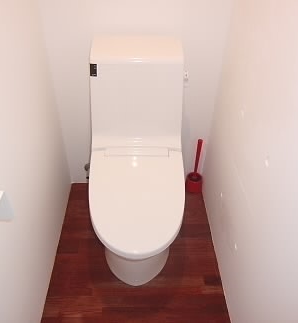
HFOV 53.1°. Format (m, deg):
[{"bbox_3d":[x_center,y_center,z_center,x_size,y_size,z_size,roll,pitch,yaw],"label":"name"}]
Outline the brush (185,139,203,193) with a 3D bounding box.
[{"bbox_3d":[0.279,0.021,1.747,0.095,0.375,0.097,0,40,-3],"label":"brush"}]

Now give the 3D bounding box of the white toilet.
[{"bbox_3d":[-0.050,0.055,1.288,0.398,0.895,0.790,0,40,-3],"label":"white toilet"}]

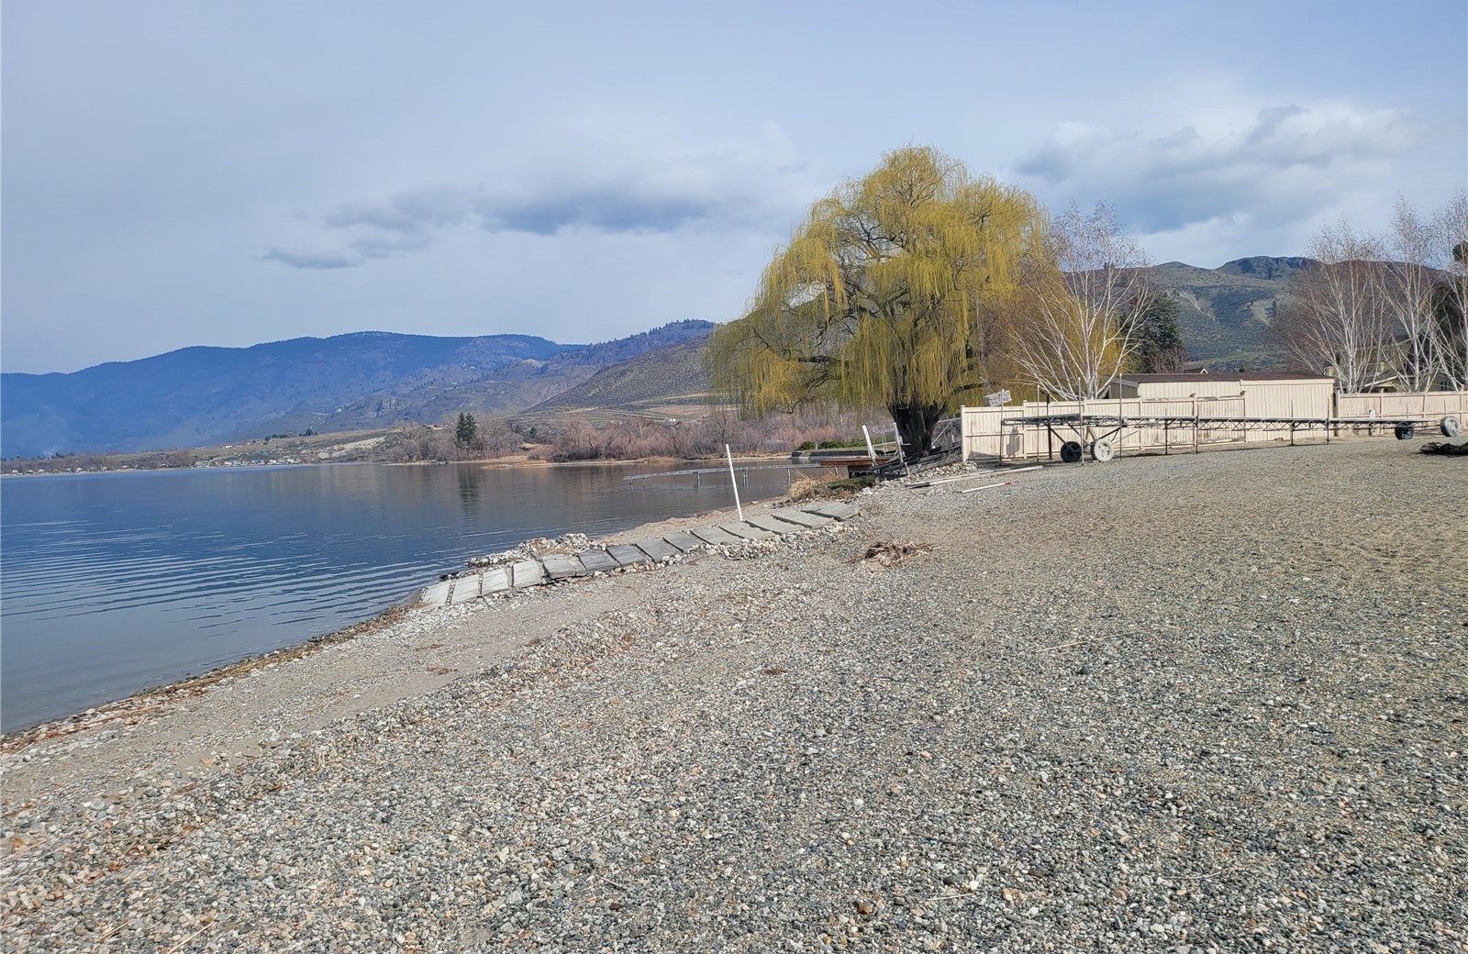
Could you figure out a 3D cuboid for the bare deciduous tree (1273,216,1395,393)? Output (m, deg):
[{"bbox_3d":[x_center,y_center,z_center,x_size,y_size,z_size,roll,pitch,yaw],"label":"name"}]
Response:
[{"bbox_3d":[26.300,-6.417,48.117,5.100,9.591,4.900,-2,1,0],"label":"bare deciduous tree"}]

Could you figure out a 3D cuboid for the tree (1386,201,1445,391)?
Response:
[{"bbox_3d":[30.166,-6.977,48.626,2.900,10.321,2.900,-2,1,0],"label":"tree"}]

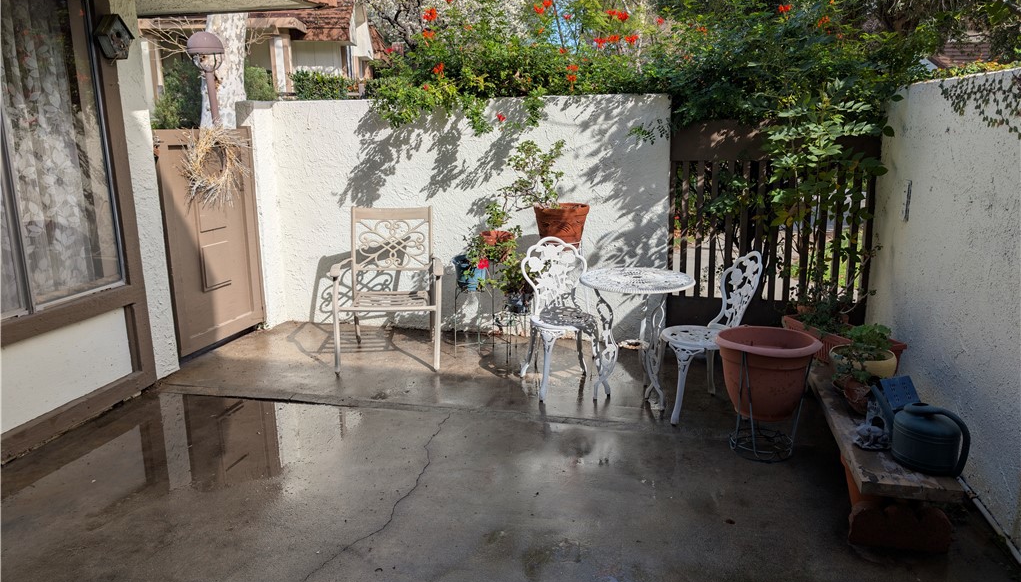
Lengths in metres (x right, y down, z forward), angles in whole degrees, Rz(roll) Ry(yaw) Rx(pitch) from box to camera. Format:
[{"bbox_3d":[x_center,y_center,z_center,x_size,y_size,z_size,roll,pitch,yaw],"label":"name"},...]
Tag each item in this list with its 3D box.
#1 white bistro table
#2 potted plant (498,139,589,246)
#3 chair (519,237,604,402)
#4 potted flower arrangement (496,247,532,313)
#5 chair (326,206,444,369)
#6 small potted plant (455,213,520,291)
[{"bbox_3d":[0.673,0.265,3.809,0.600,0.667,0.600,3,14,14],"label":"white bistro table"},{"bbox_3d":[0.207,-0.574,4.317,0.560,0.680,0.420,3,14,14],"label":"potted plant"},{"bbox_3d":[0.294,0.135,4.004,0.400,0.830,0.460,-3,14,-10],"label":"chair"},{"bbox_3d":[0.046,-0.065,4.484,0.280,0.425,0.270,0,14,0],"label":"potted flower arrangement"},{"bbox_3d":[-0.771,-0.029,4.503,0.620,0.925,0.670,-1,14,-4],"label":"chair"},{"bbox_3d":[-0.147,-0.238,4.459,0.430,0.505,0.330,3,14,14],"label":"small potted plant"}]

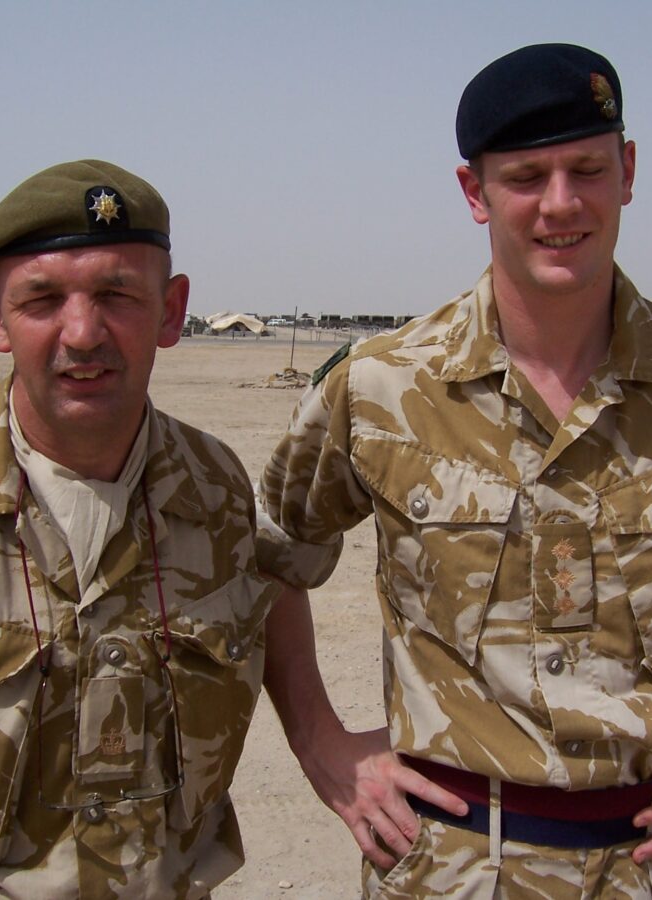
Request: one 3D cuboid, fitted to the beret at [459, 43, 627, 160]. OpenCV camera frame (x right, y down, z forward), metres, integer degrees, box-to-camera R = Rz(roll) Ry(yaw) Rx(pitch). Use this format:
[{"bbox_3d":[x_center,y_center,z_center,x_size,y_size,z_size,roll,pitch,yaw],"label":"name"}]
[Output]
[{"bbox_3d":[0.218,-0.364,1.290,0.176,0.110,0.230,-8,14,2],"label":"beret"}]

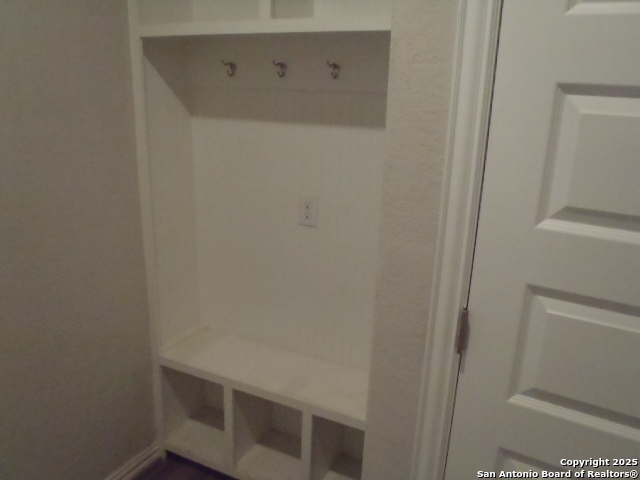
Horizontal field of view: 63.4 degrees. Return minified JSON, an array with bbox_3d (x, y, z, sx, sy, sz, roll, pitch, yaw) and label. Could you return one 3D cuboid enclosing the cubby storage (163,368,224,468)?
[{"bbox_3d":[-0.447,0.668,2.179,0.315,0.363,0.280,9,18,24],"label":"cubby storage"}]

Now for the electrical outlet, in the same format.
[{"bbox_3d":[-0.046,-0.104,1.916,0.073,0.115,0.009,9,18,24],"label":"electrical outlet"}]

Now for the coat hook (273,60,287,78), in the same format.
[{"bbox_3d":[-0.144,-0.588,1.786,0.026,0.060,0.070,9,18,24],"label":"coat hook"}]

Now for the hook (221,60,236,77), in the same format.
[{"bbox_3d":[-0.337,-0.619,1.873,0.026,0.060,0.070,9,18,24],"label":"hook"}]

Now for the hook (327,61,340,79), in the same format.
[{"bbox_3d":[0.040,-0.558,1.703,0.026,0.060,0.070,9,18,24],"label":"hook"}]

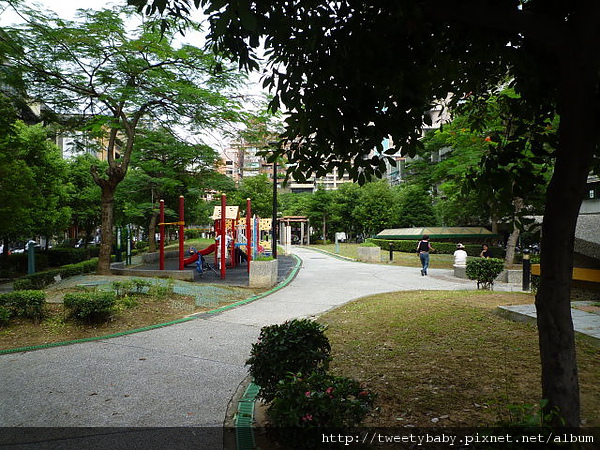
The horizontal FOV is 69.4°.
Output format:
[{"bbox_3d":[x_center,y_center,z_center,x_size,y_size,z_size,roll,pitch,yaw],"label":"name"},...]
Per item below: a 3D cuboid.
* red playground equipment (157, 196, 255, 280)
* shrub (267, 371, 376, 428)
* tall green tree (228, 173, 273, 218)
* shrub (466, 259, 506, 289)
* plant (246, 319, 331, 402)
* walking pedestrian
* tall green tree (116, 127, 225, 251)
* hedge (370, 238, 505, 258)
[{"bbox_3d":[-3.693,0.455,17.333,3.600,3.050,3.800,0,-1,-6],"label":"red playground equipment"},{"bbox_3d":[0.180,1.451,3.675,0.900,0.460,0.720,0,-1,0],"label":"shrub"},{"bbox_3d":[-4.113,-1.010,36.075,4.200,6.800,4.200,0,-1,0],"label":"tall green tree"},{"bbox_3d":[5.309,1.422,12.410,1.000,0.900,0.850,0,-1,0],"label":"shrub"},{"bbox_3d":[-0.110,1.326,4.378,0.840,0.740,0.750,0,-1,0],"label":"plant"},{"bbox_3d":[4.808,1.175,16.617,0.620,1.580,0.500,0,-1,12],"label":"walking pedestrian"},{"bbox_3d":[-8.368,-2.085,28.094,6.700,7.800,6.200,0,-1,0],"label":"tall green tree"},{"bbox_3d":[8.800,1.543,30.216,1.100,0.880,11.000,1,-2,-34],"label":"hedge"}]

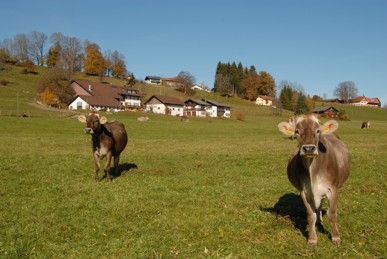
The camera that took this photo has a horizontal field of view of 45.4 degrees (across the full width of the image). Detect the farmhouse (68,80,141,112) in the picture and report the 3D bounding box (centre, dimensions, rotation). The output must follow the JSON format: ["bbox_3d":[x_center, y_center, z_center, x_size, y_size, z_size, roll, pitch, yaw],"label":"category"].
[{"bbox_3d":[-36.949,-13.959,190.000,31.000,11.800,16.000,-2,3,-43],"label":"farmhouse"}]

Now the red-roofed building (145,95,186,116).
[{"bbox_3d":[-11.966,-10.070,195.000,10.000,7.900,13.000,2,2,42],"label":"red-roofed building"}]

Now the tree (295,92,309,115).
[{"bbox_3d":[50.173,-11.939,215.000,6.200,10.600,6.200,0,2,13],"label":"tree"}]

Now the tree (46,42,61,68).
[{"bbox_3d":[-78.652,-41.573,260.000,8.000,14.800,8.000,-1,2,-17],"label":"tree"}]

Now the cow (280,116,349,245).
[{"bbox_3d":[1.460,0.540,5.500,0.700,1.440,1.950,1,2,15],"label":"cow"}]

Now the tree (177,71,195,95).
[{"bbox_3d":[-4.008,-26.626,265.000,11.500,14.300,11.500,1,2,0],"label":"tree"}]

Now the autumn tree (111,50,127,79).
[{"bbox_3d":[-44.047,-37.921,270.000,9.500,16.300,9.500,0,2,-9],"label":"autumn tree"}]

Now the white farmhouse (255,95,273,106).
[{"bbox_3d":[55.229,-22.403,360.000,8.500,7.800,9.500,2,2,41],"label":"white farmhouse"}]

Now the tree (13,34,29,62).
[{"bbox_3d":[-106.536,-49.419,285.000,9.900,18.200,9.900,1,2,0],"label":"tree"}]

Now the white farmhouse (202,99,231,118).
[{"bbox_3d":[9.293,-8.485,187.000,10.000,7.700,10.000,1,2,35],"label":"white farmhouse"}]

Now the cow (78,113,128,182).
[{"bbox_3d":[-2.090,0.400,11.000,0.800,1.480,2.150,1,2,5],"label":"cow"}]

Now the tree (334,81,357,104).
[{"bbox_3d":[135.545,-33.222,410.000,21.300,20.400,21.300,1,2,0],"label":"tree"}]

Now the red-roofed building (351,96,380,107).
[{"bbox_3d":[137.511,-22.385,370.000,23.000,8.200,13.000,0,2,12],"label":"red-roofed building"}]

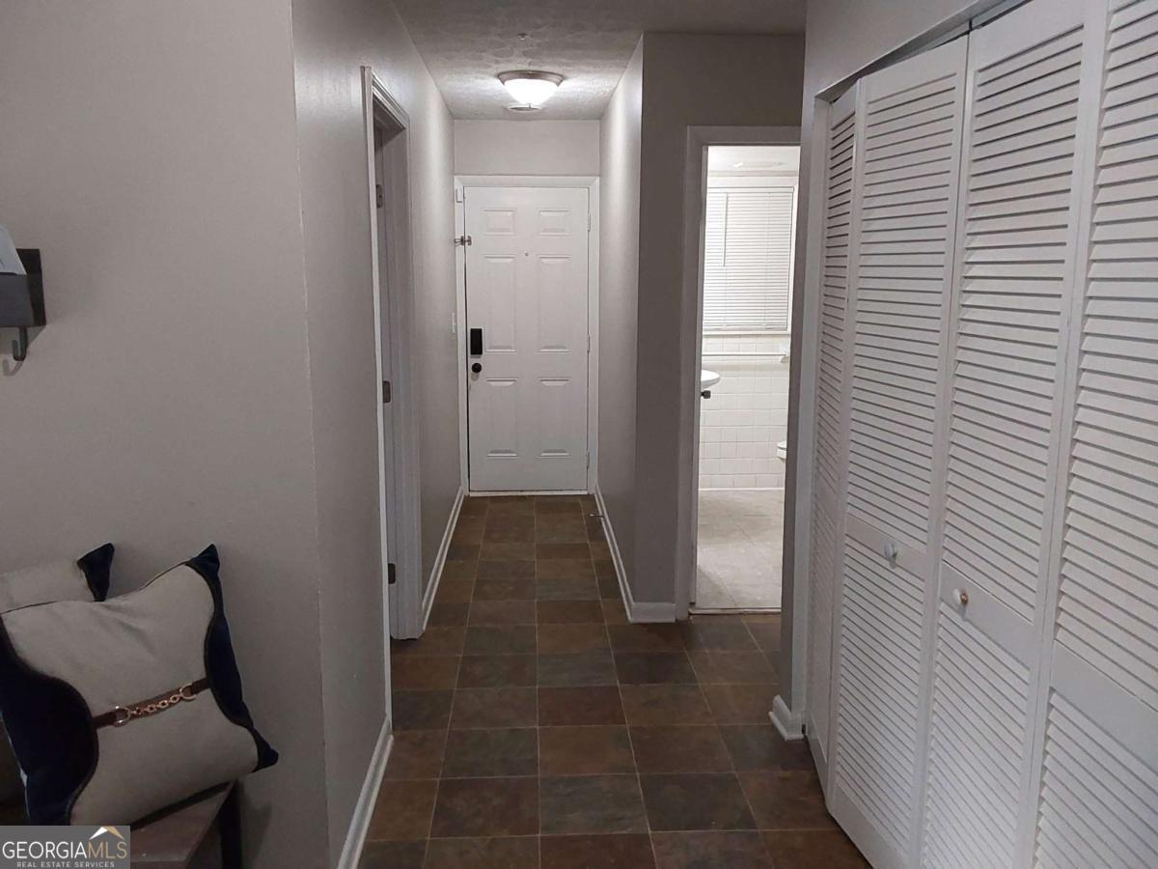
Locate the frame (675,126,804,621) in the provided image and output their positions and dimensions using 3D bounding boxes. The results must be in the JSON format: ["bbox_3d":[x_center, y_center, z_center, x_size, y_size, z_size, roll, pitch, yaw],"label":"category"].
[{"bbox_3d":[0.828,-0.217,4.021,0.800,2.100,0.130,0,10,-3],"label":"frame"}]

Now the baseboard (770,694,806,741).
[{"bbox_3d":[0.710,0.955,3.187,0.075,0.082,0.210,0,10,-3],"label":"baseboard"}]

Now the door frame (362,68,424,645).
[{"bbox_3d":[-0.705,-0.119,3.397,0.130,2.110,0.920,0,10,-3],"label":"door frame"}]

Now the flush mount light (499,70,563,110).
[{"bbox_3d":[-0.238,-1.675,4.591,0.310,0.145,0.310,0,10,-3],"label":"flush mount light"}]

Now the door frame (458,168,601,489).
[{"bbox_3d":[-0.337,-0.625,6.247,0.925,2.105,0.120,0,10,-3],"label":"door frame"}]

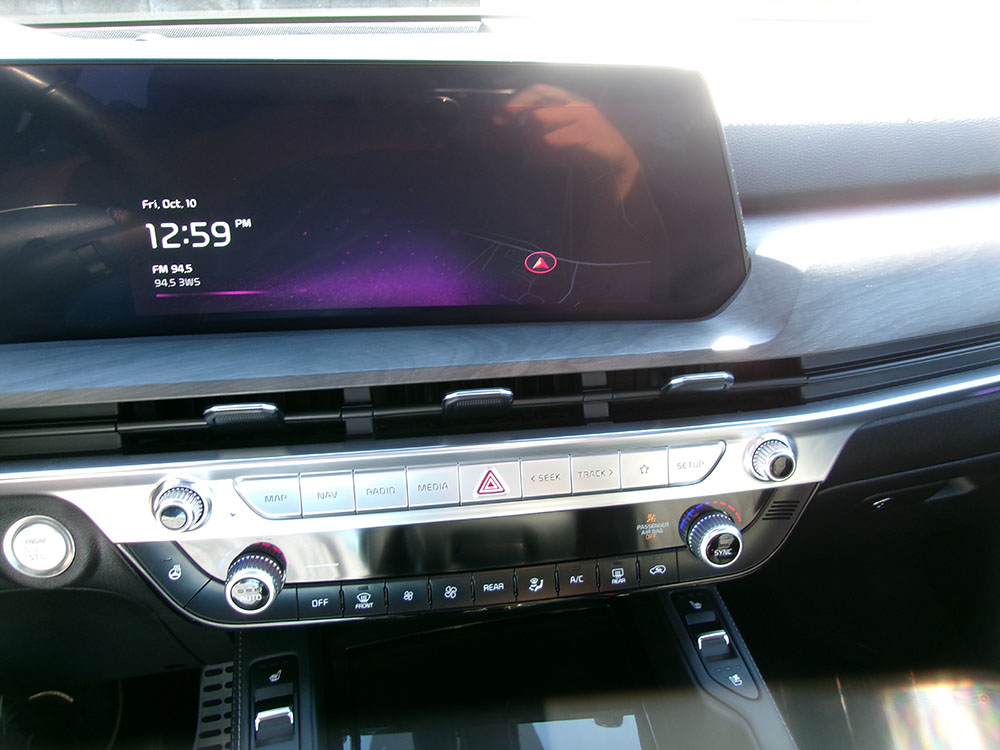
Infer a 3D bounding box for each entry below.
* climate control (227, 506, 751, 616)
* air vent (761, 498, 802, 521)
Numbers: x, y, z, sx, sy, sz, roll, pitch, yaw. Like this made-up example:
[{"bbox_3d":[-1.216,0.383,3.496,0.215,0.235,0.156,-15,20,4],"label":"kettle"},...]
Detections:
[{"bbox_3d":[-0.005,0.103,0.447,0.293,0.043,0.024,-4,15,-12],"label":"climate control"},{"bbox_3d":[0.174,0.083,0.482,0.025,0.011,0.006,-4,15,-12],"label":"air vent"}]

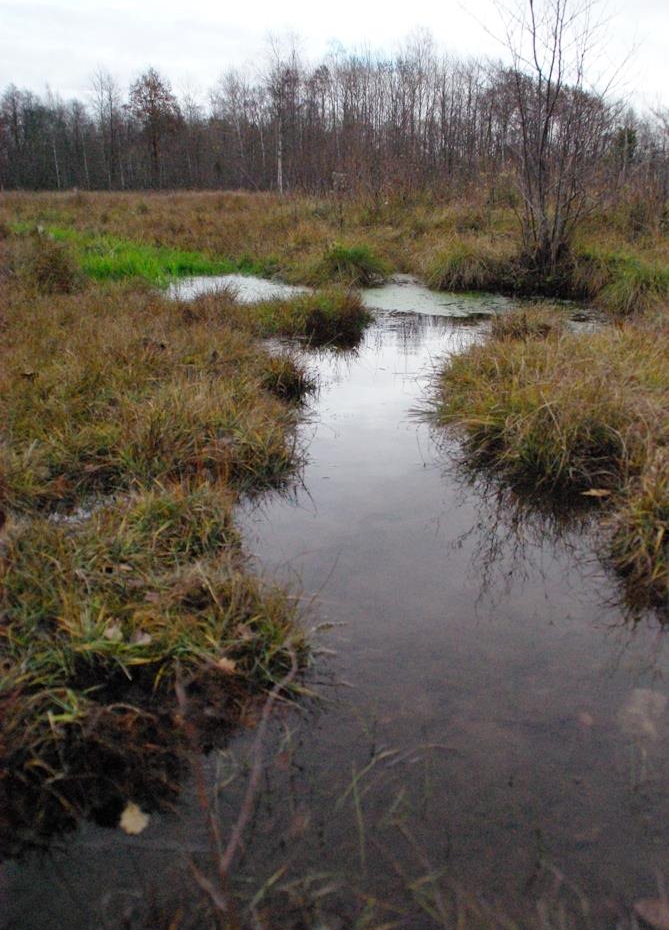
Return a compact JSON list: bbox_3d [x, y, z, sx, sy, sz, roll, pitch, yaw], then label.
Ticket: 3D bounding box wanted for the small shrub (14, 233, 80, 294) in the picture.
[{"bbox_3d":[-3.329,-2.350,8.737,0.680,0.600,0.650,0,21,0],"label":"small shrub"}]

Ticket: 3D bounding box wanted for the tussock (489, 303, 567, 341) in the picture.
[{"bbox_3d":[1.768,-1.333,6.878,0.680,0.290,0.550,0,21,0],"label":"tussock"}]

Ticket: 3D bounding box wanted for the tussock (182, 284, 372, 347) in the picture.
[{"bbox_3d":[-0.514,-1.410,7.009,1.650,0.420,0.950,0,21,0],"label":"tussock"}]

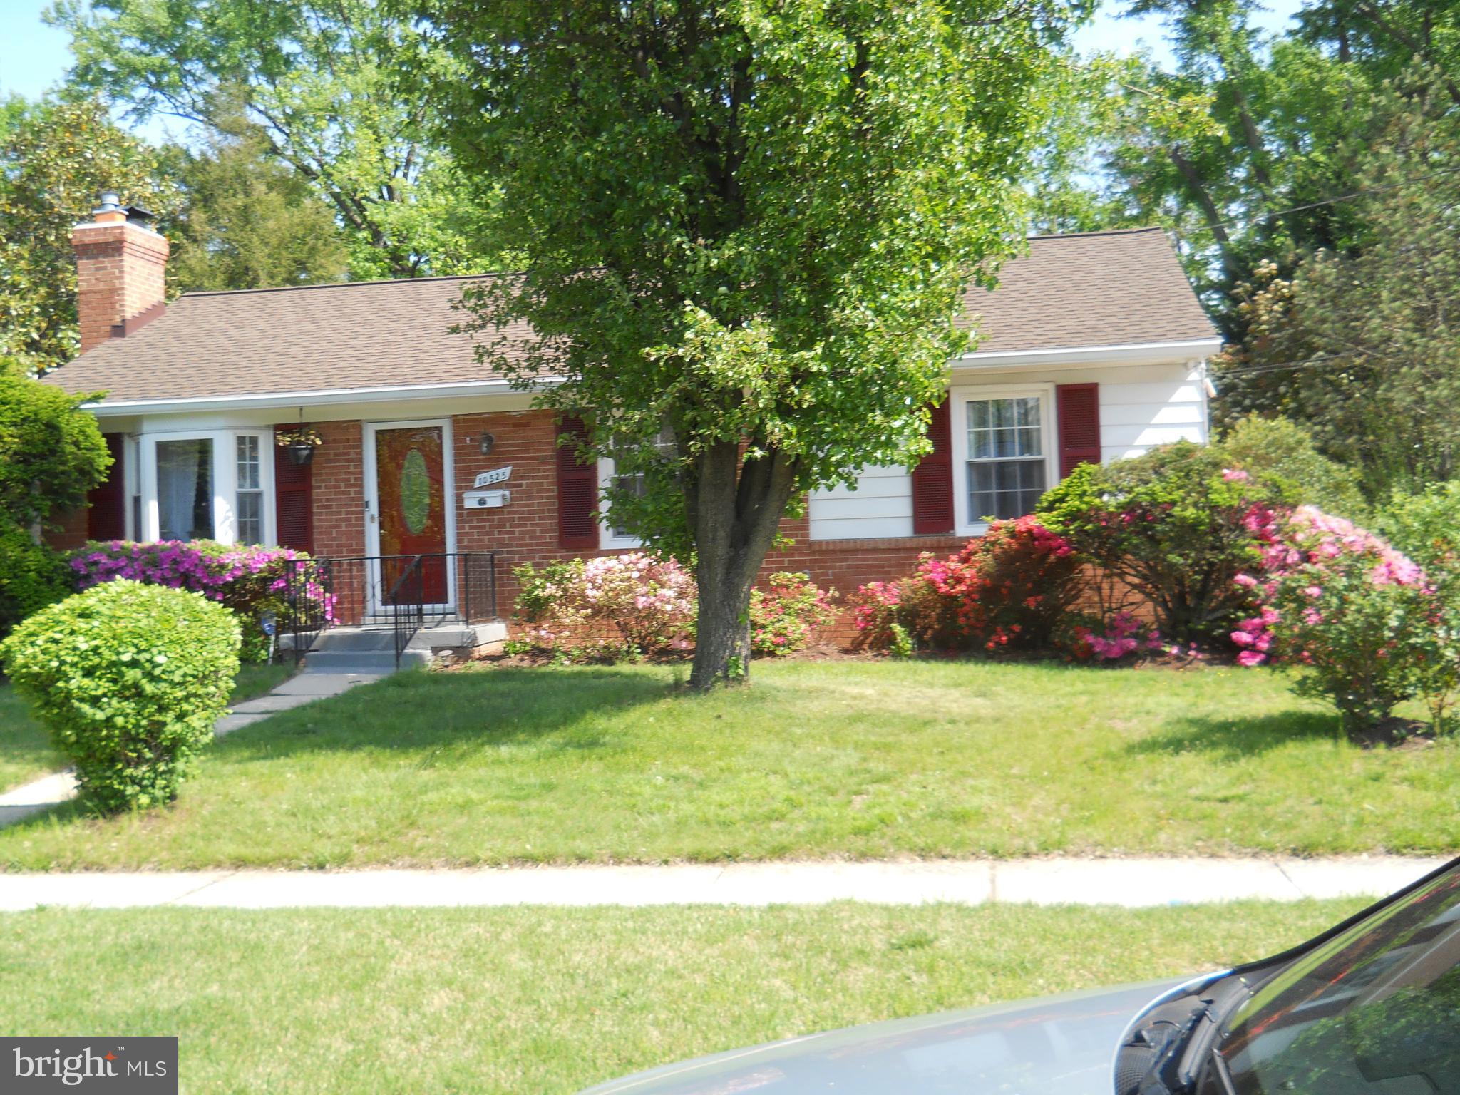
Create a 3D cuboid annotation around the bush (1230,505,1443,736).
[{"bbox_3d":[4.390,0.533,11.300,1.521,1.627,1.500,-2,-1,9],"label":"bush"}]

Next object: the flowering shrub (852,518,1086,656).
[{"bbox_3d":[2.221,0.341,14.807,2.203,1.254,1.300,-2,-1,9],"label":"flowering shrub"}]

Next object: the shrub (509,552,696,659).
[{"bbox_3d":[-1.212,0.560,15.470,2.025,1.021,1.150,-2,-1,9],"label":"shrub"}]

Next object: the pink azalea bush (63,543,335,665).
[{"bbox_3d":[-5.425,0.578,15.960,2.878,1.305,1.250,-2,-1,9],"label":"pink azalea bush"}]

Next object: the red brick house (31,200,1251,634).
[{"bbox_3d":[-1.090,-1.637,20.068,13.050,5.860,8.850,-2,-1,9],"label":"red brick house"}]

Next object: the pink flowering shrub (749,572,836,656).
[{"bbox_3d":[0.564,0.633,15.329,0.968,0.780,0.850,-2,-1,9],"label":"pink flowering shrub"}]

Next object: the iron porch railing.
[{"bbox_3d":[-3.513,0.625,15.670,1.877,1.051,1.550,-2,-1,9],"label":"iron porch railing"}]

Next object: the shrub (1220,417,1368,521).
[{"bbox_3d":[6.161,-0.233,16.975,1.750,2.431,1.750,-2,-1,9],"label":"shrub"}]

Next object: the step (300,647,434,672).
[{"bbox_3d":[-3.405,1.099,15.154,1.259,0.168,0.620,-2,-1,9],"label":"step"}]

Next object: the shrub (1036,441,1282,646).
[{"bbox_3d":[3.910,-0.043,14.282,2.175,1.865,1.900,-2,-1,9],"label":"shrub"}]

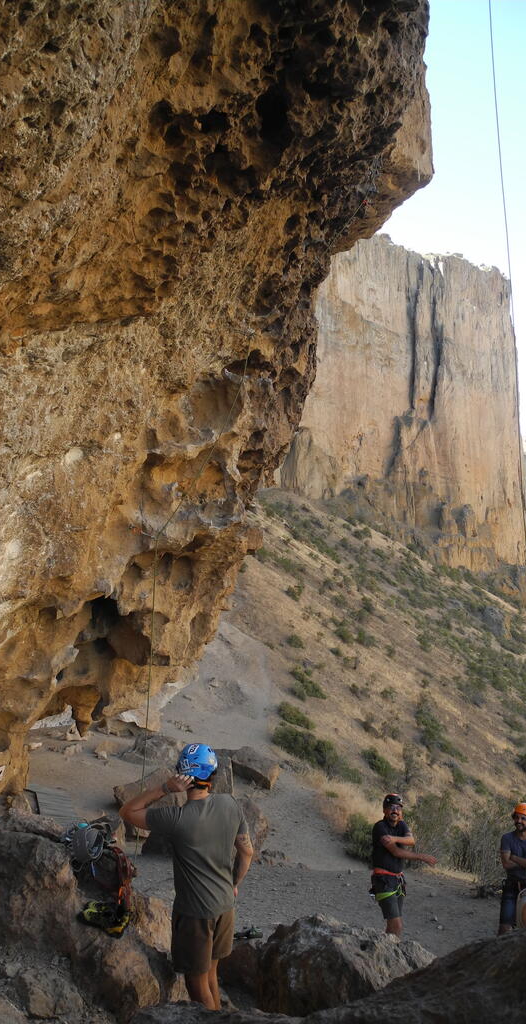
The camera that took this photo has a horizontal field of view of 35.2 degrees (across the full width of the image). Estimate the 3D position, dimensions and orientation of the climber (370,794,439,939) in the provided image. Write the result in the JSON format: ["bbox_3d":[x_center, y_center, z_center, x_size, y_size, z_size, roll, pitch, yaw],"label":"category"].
[{"bbox_3d":[1.425,3.760,8.292,0.540,1.780,0.540,11,-16,-38],"label":"climber"}]

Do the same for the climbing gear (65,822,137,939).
[{"bbox_3d":[-1.013,2.244,5.100,0.420,0.600,0.360,5,-14,-17],"label":"climbing gear"}]

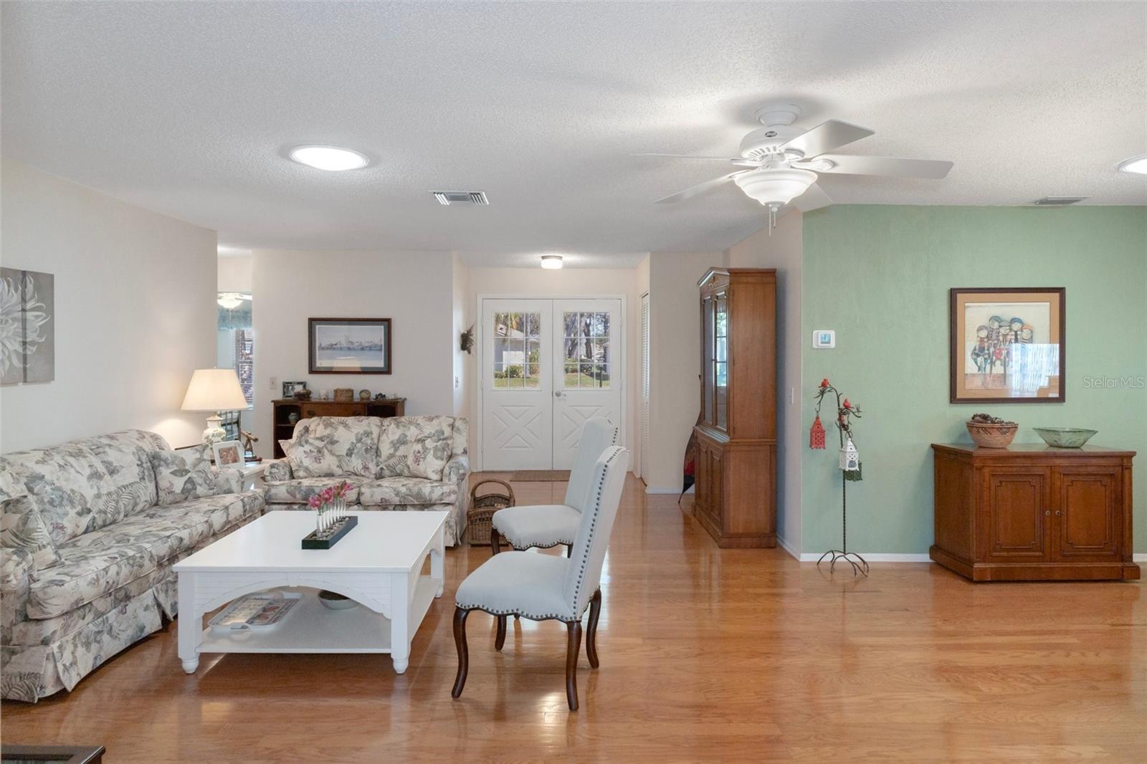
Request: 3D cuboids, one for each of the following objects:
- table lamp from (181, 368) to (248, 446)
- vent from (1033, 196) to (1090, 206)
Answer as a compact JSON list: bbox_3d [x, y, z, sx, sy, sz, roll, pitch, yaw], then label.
[{"bbox_3d":[-2.600,0.243,4.850,0.480,0.700,0.480,0,2,-1],"label":"table lamp"},{"bbox_3d":[3.140,-1.166,4.310,0.290,0.030,0.210,0,2,-1],"label":"vent"}]

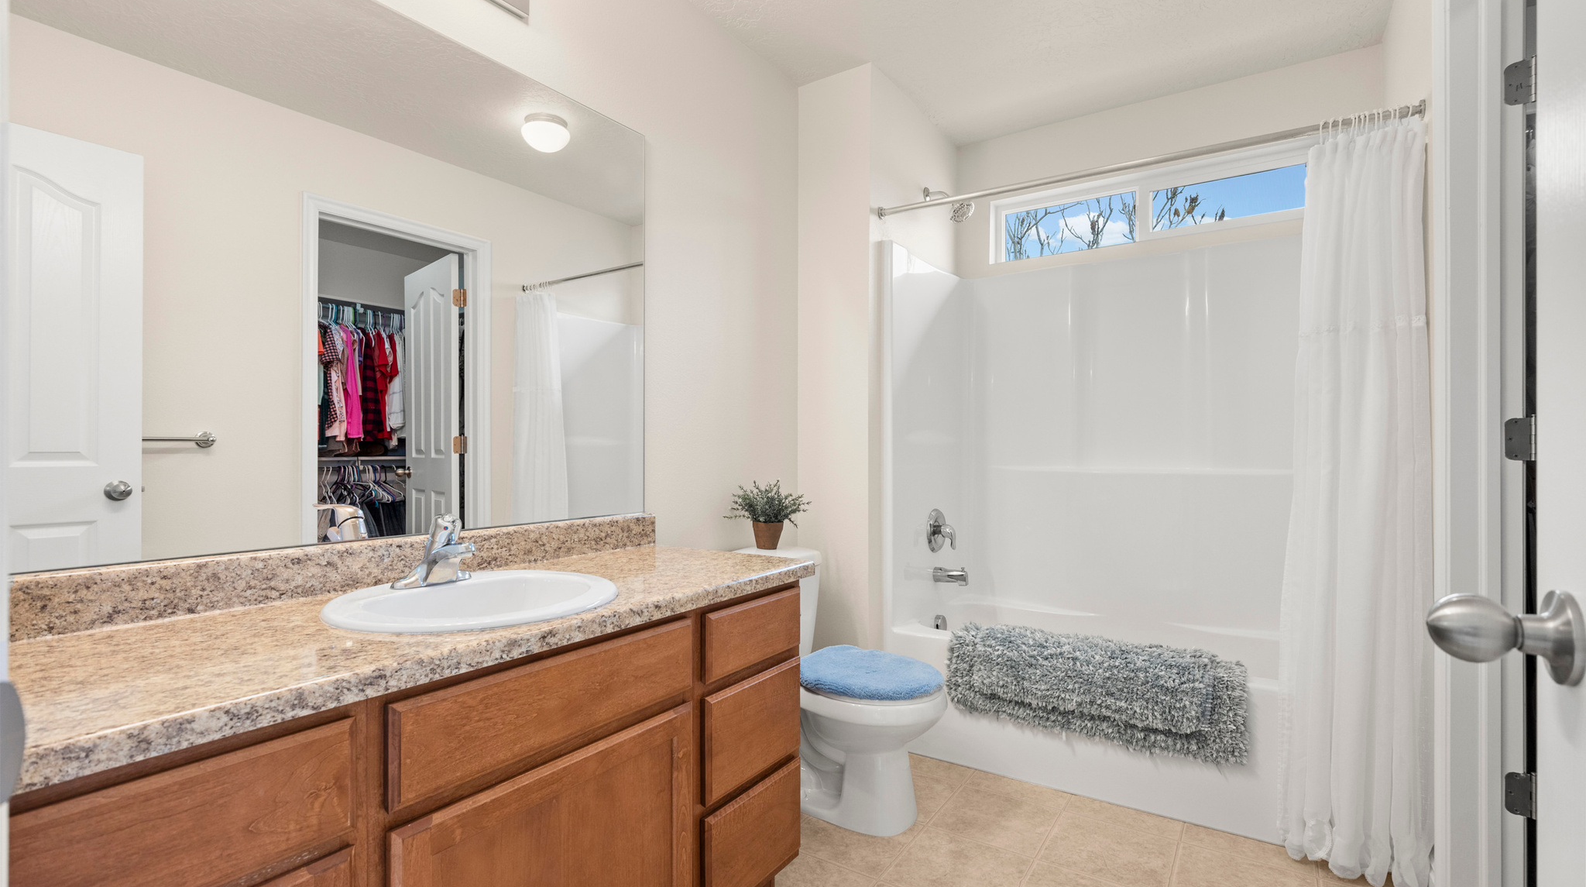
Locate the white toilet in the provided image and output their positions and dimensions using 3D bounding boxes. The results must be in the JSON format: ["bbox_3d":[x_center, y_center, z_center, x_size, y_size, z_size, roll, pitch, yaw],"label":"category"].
[{"bbox_3d":[0.120,0.717,2.139,0.729,0.735,0.450,0,-1,34],"label":"white toilet"}]

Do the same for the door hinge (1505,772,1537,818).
[{"bbox_3d":[1.522,0.738,1.475,0.050,0.092,0.030,0,-1,34],"label":"door hinge"}]

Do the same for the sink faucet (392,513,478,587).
[{"bbox_3d":[-0.649,0.203,1.329,0.150,0.130,0.155,0,-1,34],"label":"sink faucet"}]

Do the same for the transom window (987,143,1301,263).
[{"bbox_3d":[1.388,-0.931,2.786,1.223,0.277,0.080,0,-1,34],"label":"transom window"}]

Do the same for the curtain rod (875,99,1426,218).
[{"bbox_3d":[0.940,-0.832,2.154,1.495,0.050,0.050,0,-1,33],"label":"curtain rod"}]

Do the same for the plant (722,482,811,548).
[{"bbox_3d":[-0.086,0.236,2.318,0.250,0.230,0.260,0,-1,0],"label":"plant"}]

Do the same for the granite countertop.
[{"bbox_3d":[-0.575,0.301,1.292,0.548,0.037,1.420,0,-1,34],"label":"granite countertop"}]

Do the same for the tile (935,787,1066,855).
[{"bbox_3d":[0.591,1.090,2.040,0.301,0.010,0.301,0,-1,34],"label":"tile"}]

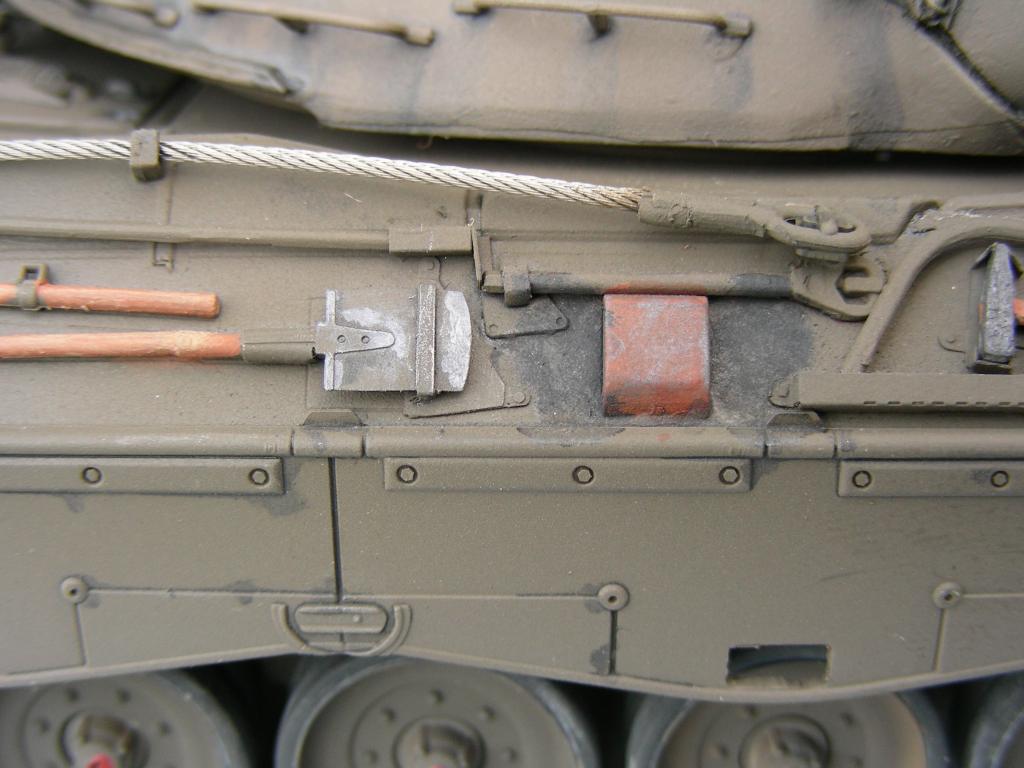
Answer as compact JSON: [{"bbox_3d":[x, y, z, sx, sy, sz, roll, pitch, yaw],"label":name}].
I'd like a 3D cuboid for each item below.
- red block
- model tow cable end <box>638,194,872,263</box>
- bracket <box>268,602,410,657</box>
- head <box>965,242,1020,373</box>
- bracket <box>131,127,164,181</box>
[{"bbox_3d":[0.007,-0.001,0.089,0.005,0.006,0.002,0,-18,0],"label":"red block"},{"bbox_3d":[0.013,-0.008,0.090,0.012,0.002,0.002,8,-18,2],"label":"model tow cable end"},{"bbox_3d":[-0.009,0.013,0.092,0.007,0.003,0.001,0,25,0],"label":"bracket"},{"bbox_3d":[0.025,-0.004,0.089,0.002,0.006,0.003,0,-18,0],"label":"head"},{"bbox_3d":[-0.020,-0.012,0.092,0.002,0.002,0.002,0,-18,0],"label":"bracket"}]

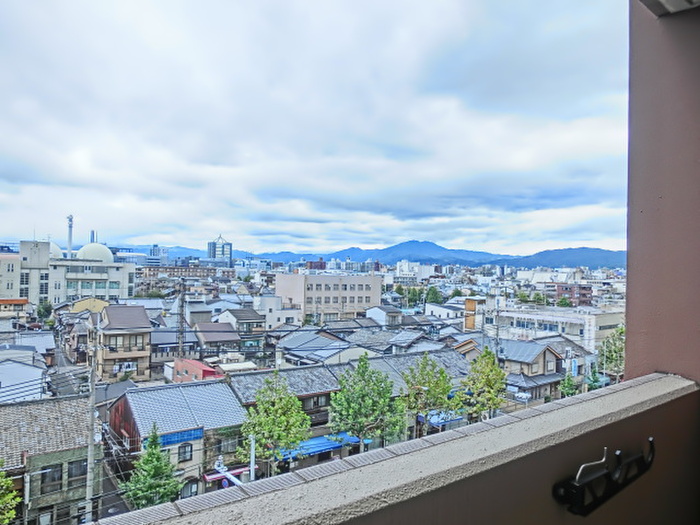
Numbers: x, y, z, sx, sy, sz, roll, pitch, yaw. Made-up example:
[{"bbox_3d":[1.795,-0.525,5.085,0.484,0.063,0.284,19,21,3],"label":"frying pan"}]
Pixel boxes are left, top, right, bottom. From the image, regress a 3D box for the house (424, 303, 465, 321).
[{"bbox_3d":[27.319,16.361,137.978,6.500,8.300,10.500,1,0,-34],"label":"house"}]

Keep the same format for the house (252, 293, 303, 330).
[{"bbox_3d":[-17.492,12.892,118.054,10.500,9.500,7.000,2,-1,-37],"label":"house"}]

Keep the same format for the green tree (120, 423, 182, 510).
[{"bbox_3d":[-14.202,15.711,34.774,4.500,8.350,4.500,1,0,-34],"label":"green tree"}]

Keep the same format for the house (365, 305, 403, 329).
[{"bbox_3d":[8.392,14.660,120.043,6.000,7.500,7.200,2,-1,-37],"label":"house"}]

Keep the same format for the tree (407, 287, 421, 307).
[{"bbox_3d":[27.351,15.255,208.053,6.000,9.400,6.000,2,-1,0],"label":"tree"}]

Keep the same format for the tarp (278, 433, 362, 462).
[{"bbox_3d":[-3.033,16.678,44.453,8.200,0.900,1.900,1,0,-34],"label":"tarp"}]

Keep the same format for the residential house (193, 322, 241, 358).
[{"bbox_3d":[-21.078,13.474,77.041,5.800,7.200,6.000,2,-1,-37],"label":"residential house"}]

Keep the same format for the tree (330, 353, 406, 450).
[{"bbox_3d":[1.665,14.302,45.426,6.800,11.560,6.800,1,0,0],"label":"tree"}]

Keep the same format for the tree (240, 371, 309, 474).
[{"bbox_3d":[-6.300,14.493,40.076,5.900,10.980,5.900,1,0,-34],"label":"tree"}]

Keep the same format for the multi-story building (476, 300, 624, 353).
[{"bbox_3d":[43.343,15.002,106.225,14.500,11.300,26.000,1,0,-37],"label":"multi-story building"}]

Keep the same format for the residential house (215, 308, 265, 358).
[{"bbox_3d":[-20.256,12.989,89.548,5.800,8.500,8.800,2,-1,-37],"label":"residential house"}]

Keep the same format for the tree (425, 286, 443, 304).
[{"bbox_3d":[33.695,14.990,195.057,7.200,10.000,7.200,2,-1,-37],"label":"tree"}]

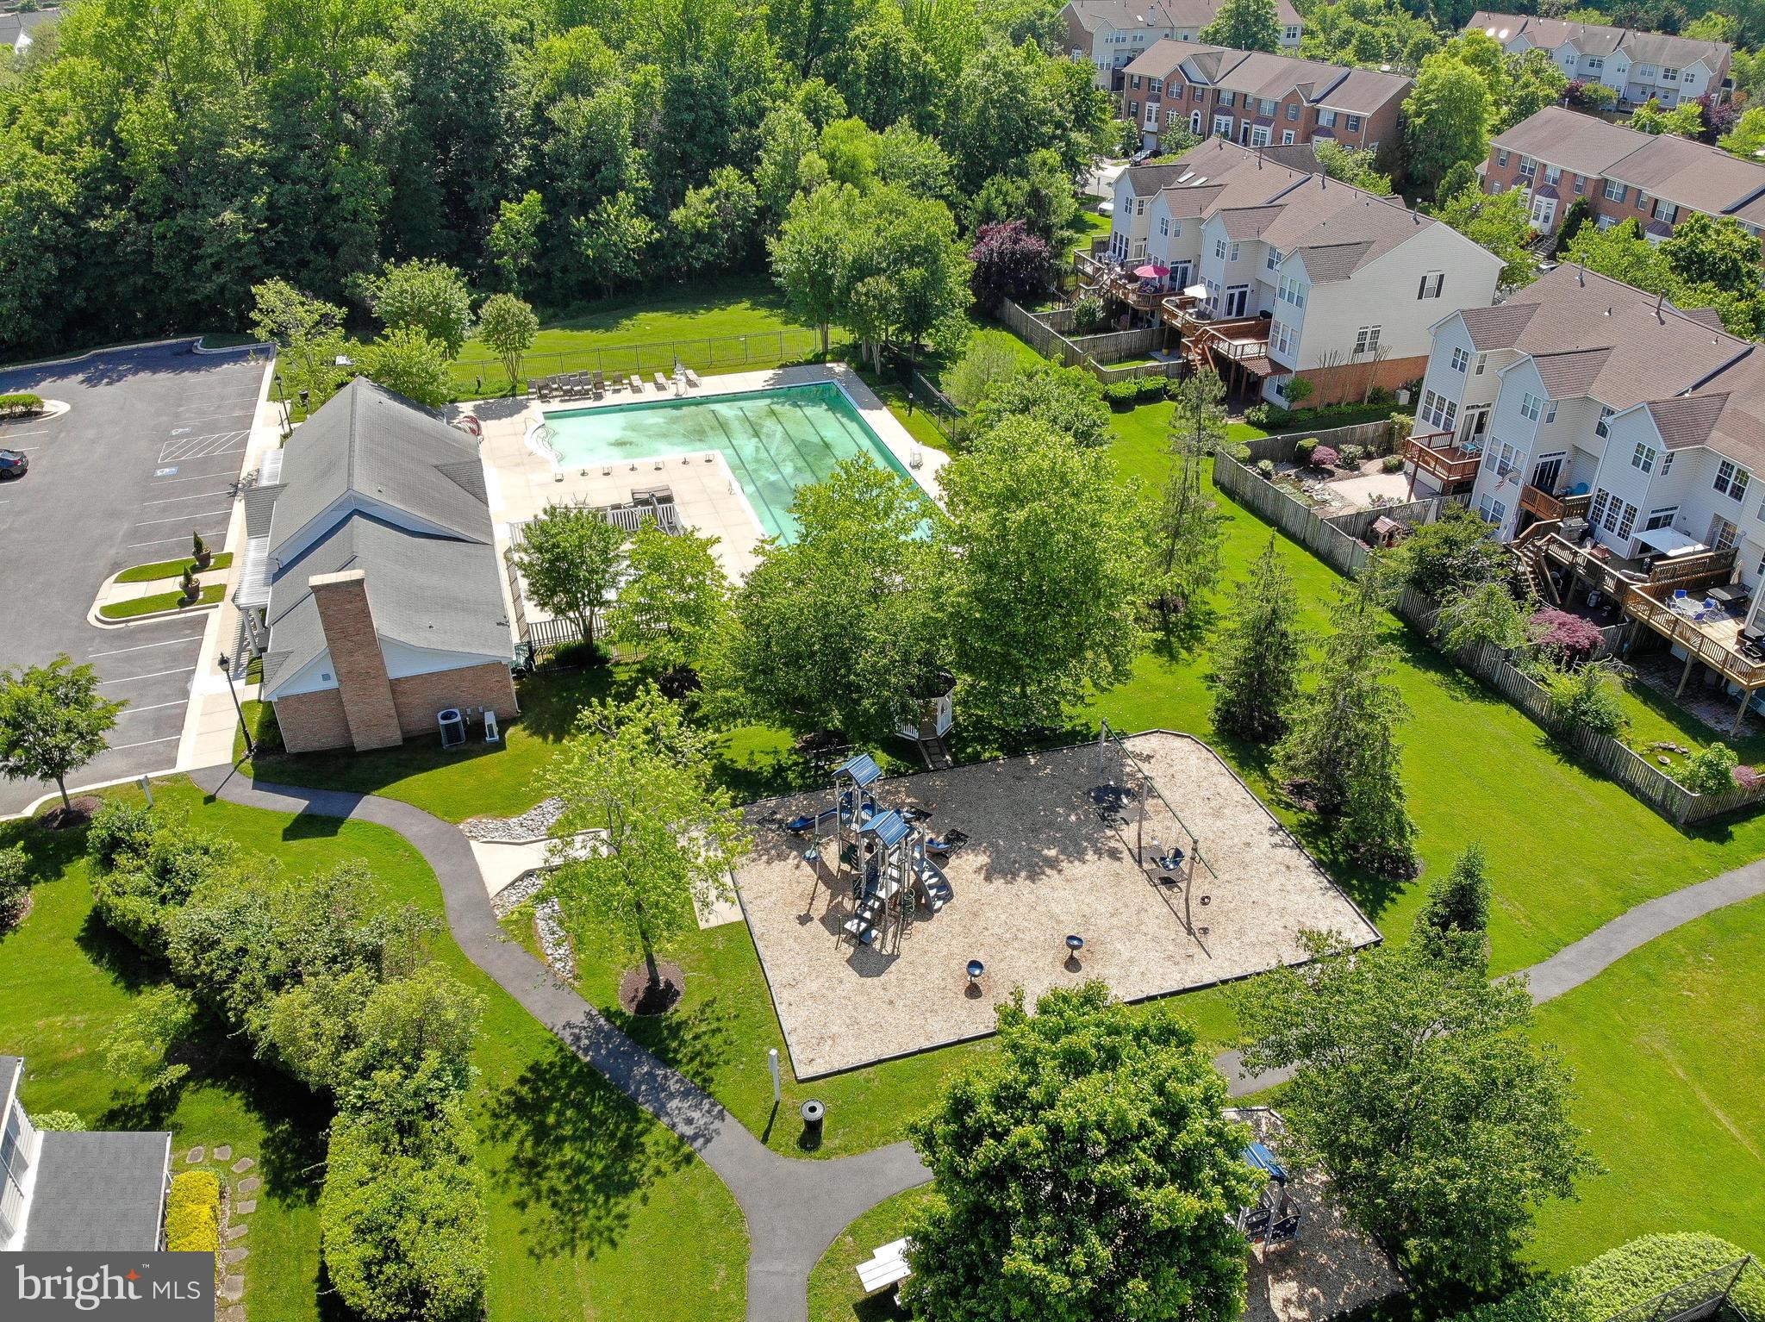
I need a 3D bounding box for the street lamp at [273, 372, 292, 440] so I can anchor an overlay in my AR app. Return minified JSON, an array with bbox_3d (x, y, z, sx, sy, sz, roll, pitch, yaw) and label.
[{"bbox_3d":[-36.670,-15.567,74.865,0.450,3.950,0.450,-11,31,-17],"label":"street lamp"}]

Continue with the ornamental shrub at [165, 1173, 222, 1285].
[{"bbox_3d":[-15.681,12.849,27.874,0.930,0.900,2.300,-13,31,-20],"label":"ornamental shrub"}]

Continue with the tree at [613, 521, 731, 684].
[{"bbox_3d":[-8.735,-2.178,50.611,4.847,7.331,4.847,0,32,0],"label":"tree"}]

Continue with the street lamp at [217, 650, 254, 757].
[{"bbox_3d":[-24.752,1.724,46.788,0.450,4.604,0.450,0,32,0],"label":"street lamp"}]

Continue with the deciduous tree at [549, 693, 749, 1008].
[{"bbox_3d":[-6.077,5.021,32.629,5.220,9.600,5.220,-1,29,0],"label":"deciduous tree"}]

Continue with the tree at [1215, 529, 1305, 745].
[{"bbox_3d":[14.054,-0.914,44.244,3.380,7.950,3.380,-1,29,0],"label":"tree"}]

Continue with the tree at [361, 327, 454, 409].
[{"bbox_3d":[-30.187,-18.353,77.955,5.580,5.580,5.580,-1,29,0],"label":"tree"}]

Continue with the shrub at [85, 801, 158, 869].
[{"bbox_3d":[-24.669,5.622,39.600,2.100,2.100,2.100,-11,31,-17],"label":"shrub"}]

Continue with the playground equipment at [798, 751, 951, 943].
[{"bbox_3d":[-0.104,5.822,40.983,5.000,4.000,5.500,-9,33,-14],"label":"playground equipment"}]

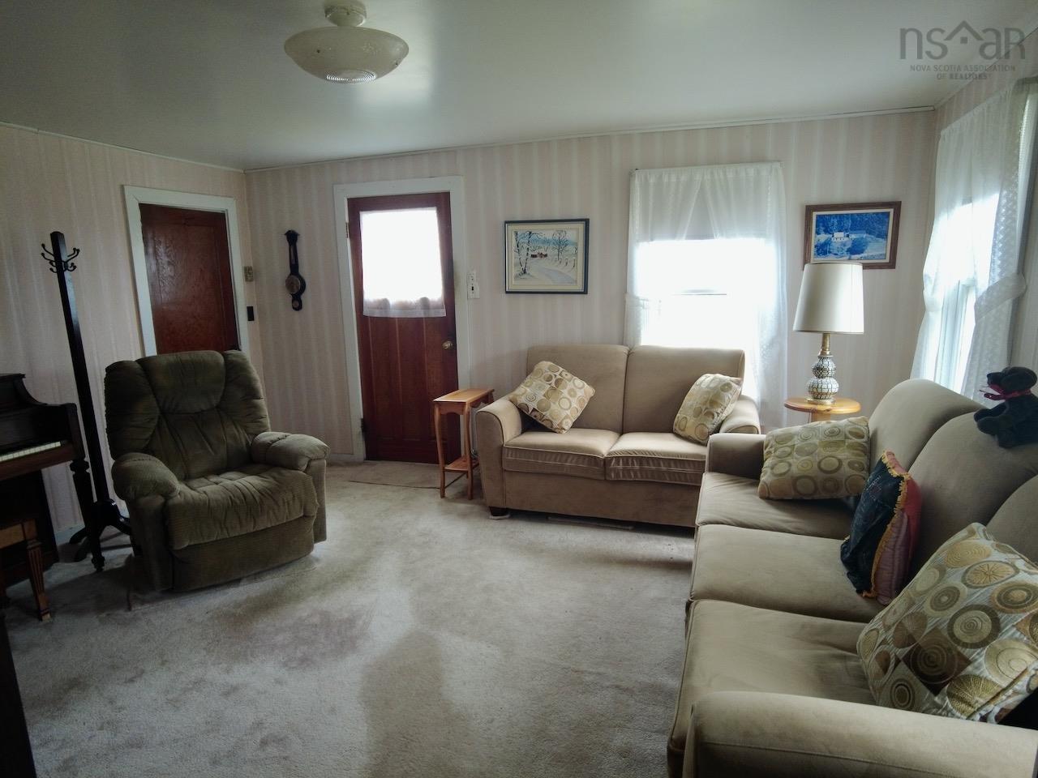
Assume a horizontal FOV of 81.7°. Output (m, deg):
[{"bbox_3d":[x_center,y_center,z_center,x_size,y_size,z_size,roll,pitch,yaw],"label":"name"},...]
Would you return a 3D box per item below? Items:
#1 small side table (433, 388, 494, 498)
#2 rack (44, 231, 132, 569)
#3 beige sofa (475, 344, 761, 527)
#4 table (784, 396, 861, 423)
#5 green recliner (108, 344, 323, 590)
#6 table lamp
[{"bbox_3d":[-0.366,0.368,4.049,0.238,0.664,0.402,2,11,16],"label":"small side table"},{"bbox_3d":[-2.260,0.056,3.136,0.402,1.686,0.402,-8,13,-33],"label":"rack"},{"bbox_3d":[0.609,0.258,3.669,1.540,0.993,0.803,2,11,16],"label":"beige sofa"},{"bbox_3d":[1.753,0.429,3.521,0.402,0.676,0.402,3,12,19],"label":"table"},{"bbox_3d":[-1.644,0.350,3.277,0.883,1.037,0.905,-10,14,-38],"label":"green recliner"},{"bbox_3d":[1.735,-0.297,3.374,0.353,0.807,0.353,3,12,19],"label":"table lamp"}]

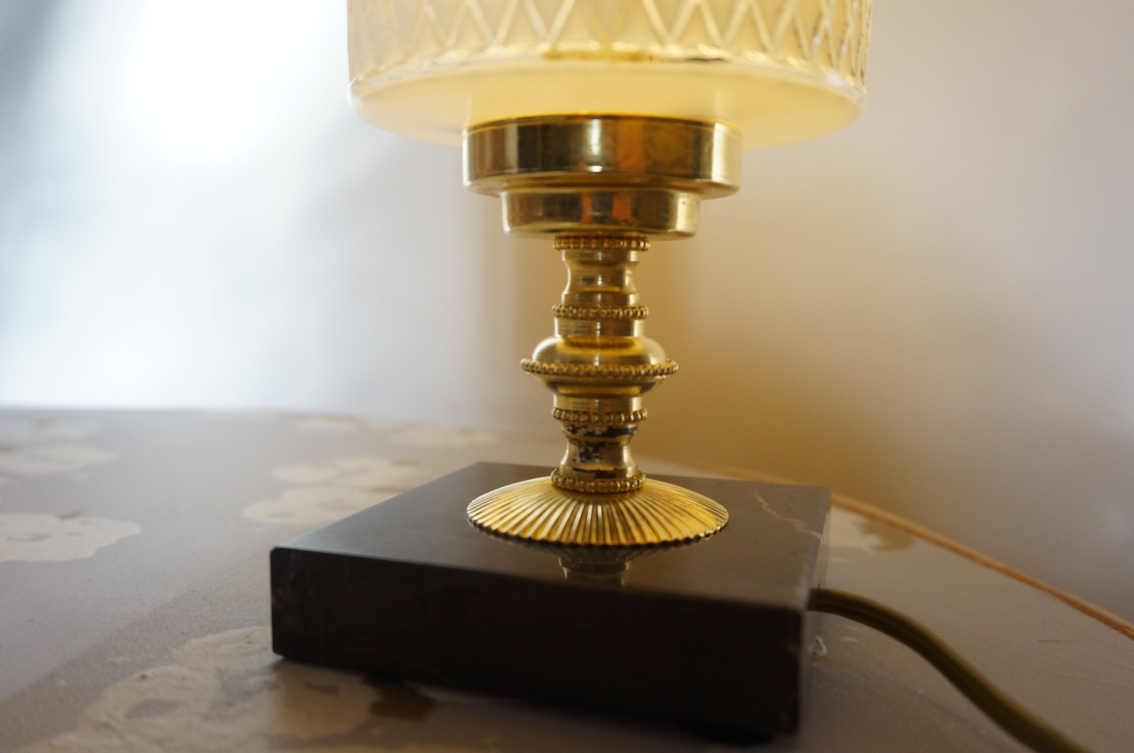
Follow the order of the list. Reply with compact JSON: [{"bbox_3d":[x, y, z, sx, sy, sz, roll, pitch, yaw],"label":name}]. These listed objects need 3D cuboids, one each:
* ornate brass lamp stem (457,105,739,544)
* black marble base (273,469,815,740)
[{"bbox_3d":[0.008,-0.011,0.207,0.063,0.087,0.063,2,5,19],"label":"ornate brass lamp stem"},{"bbox_3d":[0.006,0.043,0.212,0.105,0.022,0.103,2,5,19],"label":"black marble base"}]

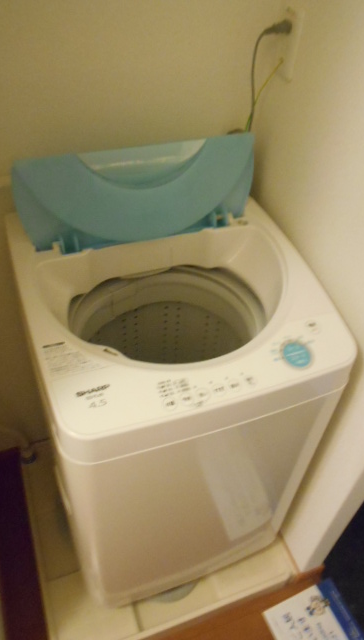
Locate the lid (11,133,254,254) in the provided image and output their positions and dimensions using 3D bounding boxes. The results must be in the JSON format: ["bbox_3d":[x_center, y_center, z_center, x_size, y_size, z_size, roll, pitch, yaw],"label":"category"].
[{"bbox_3d":[-0.079,-0.253,0.950,0.465,0.172,0.050,-13,40,-16],"label":"lid"}]

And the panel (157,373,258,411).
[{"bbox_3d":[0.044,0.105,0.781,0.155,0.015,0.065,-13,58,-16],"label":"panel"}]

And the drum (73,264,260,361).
[{"bbox_3d":[-0.029,0.118,1.073,0.400,0.350,0.400,-13,46,-16],"label":"drum"}]

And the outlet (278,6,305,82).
[{"bbox_3d":[0.195,-0.514,0.894,0.015,0.117,0.066,-13,46,-16],"label":"outlet"}]

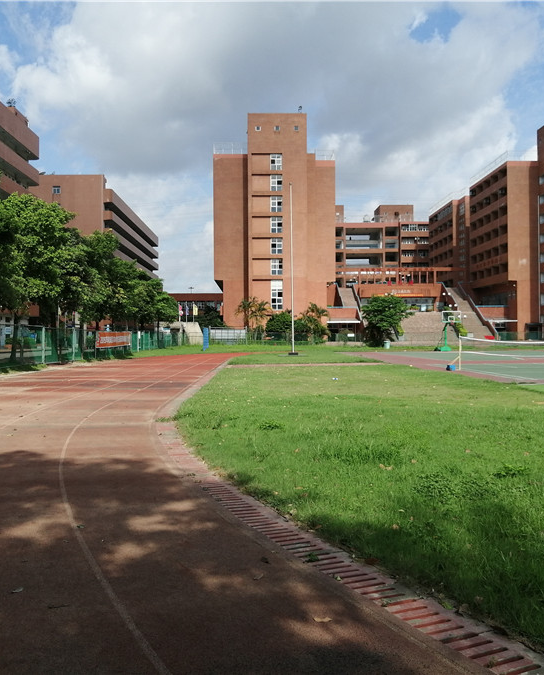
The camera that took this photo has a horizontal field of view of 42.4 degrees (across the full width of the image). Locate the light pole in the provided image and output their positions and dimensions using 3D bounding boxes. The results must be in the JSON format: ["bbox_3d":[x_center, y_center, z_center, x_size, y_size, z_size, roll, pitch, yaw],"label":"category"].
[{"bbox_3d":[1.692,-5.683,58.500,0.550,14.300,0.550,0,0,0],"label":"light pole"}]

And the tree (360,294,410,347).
[{"bbox_3d":[15.845,-2.345,98.000,7.000,7.300,6.600,0,0,0],"label":"tree"}]

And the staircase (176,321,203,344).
[{"bbox_3d":[-13.550,-0.661,116.000,3.800,4.000,5.500,0,0,-14],"label":"staircase"}]

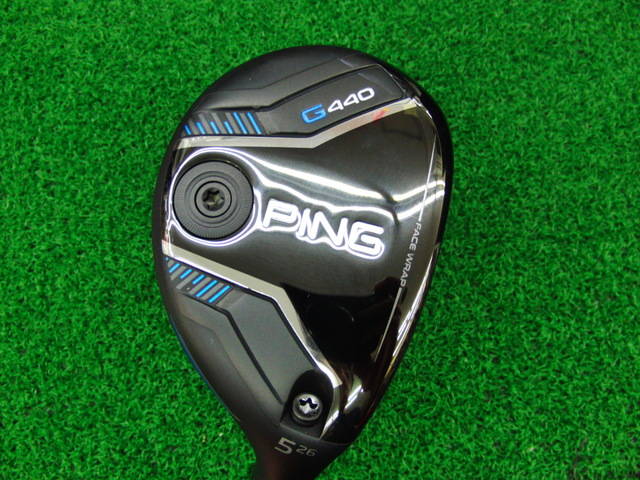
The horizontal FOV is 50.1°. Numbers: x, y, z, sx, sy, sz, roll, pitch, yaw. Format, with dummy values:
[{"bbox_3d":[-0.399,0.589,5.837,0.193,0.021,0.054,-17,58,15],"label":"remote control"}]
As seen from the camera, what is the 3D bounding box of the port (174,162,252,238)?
[{"bbox_3d":[-0.024,-0.009,0.157,0.018,0.005,0.018,0,80,-1],"label":"port"}]

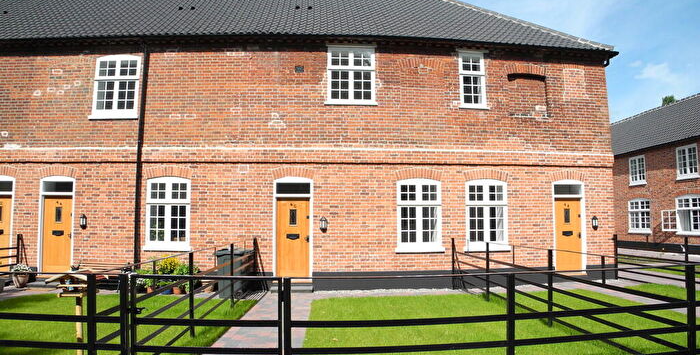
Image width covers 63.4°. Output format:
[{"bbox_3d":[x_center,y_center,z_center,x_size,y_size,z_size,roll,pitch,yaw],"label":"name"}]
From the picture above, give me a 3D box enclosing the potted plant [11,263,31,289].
[{"bbox_3d":[-7.495,2.251,12.909,0.430,0.553,0.430,0,-5,-3],"label":"potted plant"}]

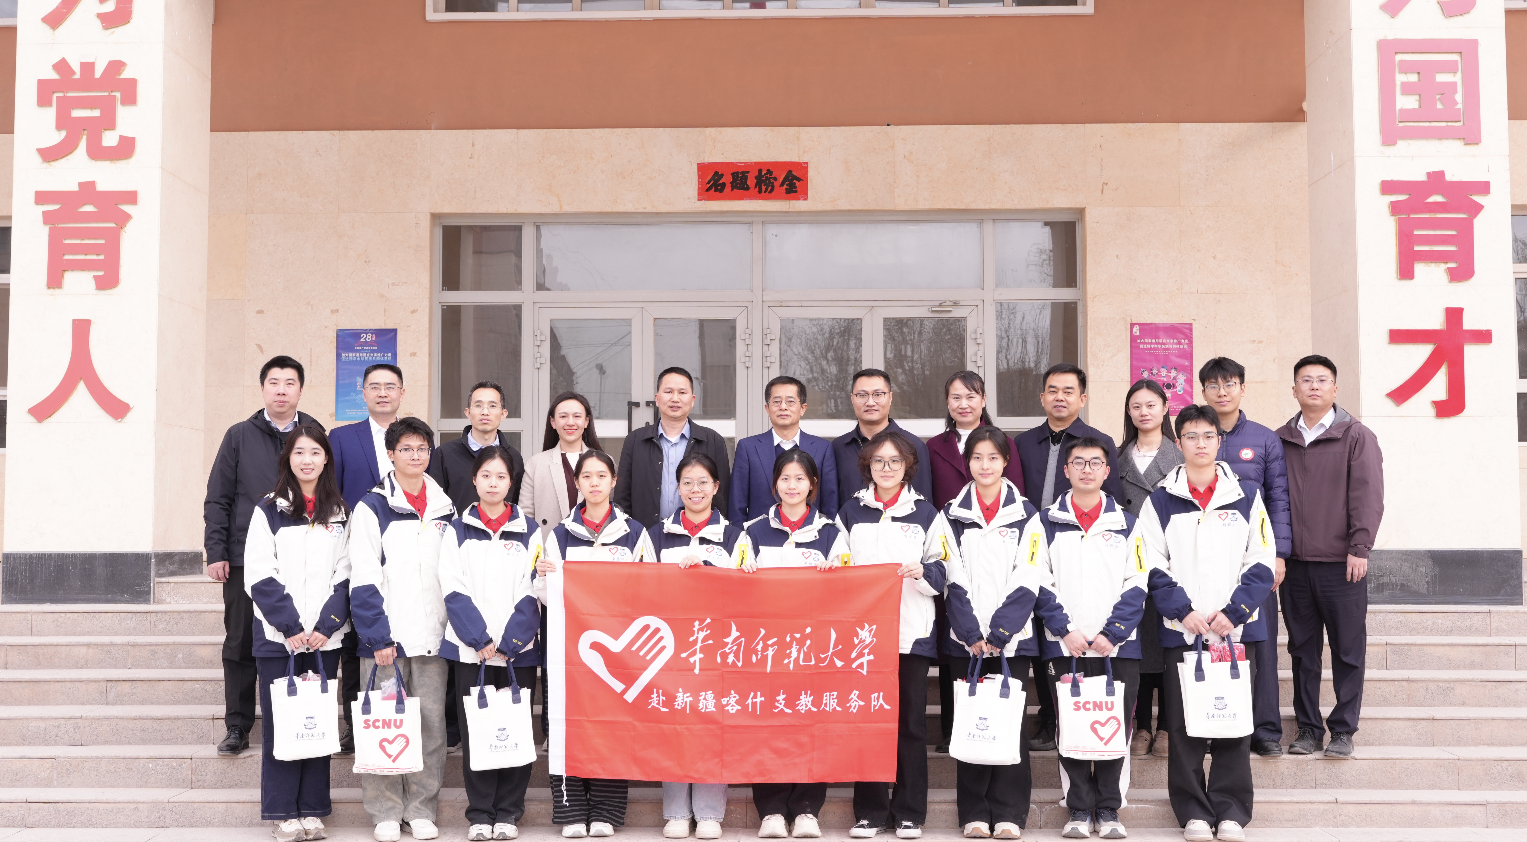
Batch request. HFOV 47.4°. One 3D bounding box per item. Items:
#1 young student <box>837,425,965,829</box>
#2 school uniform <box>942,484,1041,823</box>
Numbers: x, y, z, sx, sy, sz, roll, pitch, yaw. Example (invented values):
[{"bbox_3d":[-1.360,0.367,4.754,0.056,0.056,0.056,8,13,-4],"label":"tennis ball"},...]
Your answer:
[{"bbox_3d":[0.535,0.870,7.245,0.500,1.685,0.360,-1,-4,8],"label":"young student"},{"bbox_3d":[0.954,0.975,7.298,0.430,1.460,0.310,-1,-4,13],"label":"school uniform"}]

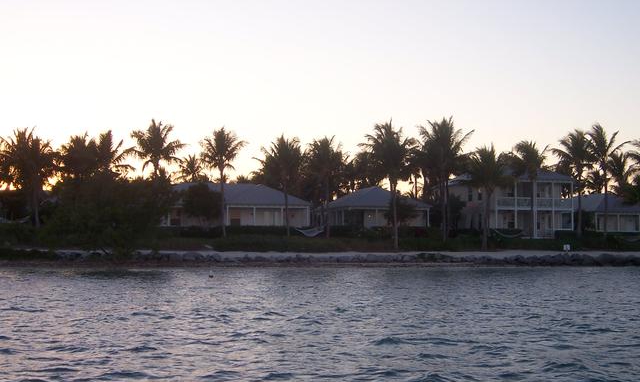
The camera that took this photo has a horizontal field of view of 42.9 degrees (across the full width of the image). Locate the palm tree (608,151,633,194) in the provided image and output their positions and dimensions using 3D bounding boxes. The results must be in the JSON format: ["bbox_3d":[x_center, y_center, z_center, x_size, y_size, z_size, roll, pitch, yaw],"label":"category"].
[{"bbox_3d":[37.246,0.372,101.000,3.352,10.553,3.352,0,-3,0],"label":"palm tree"}]

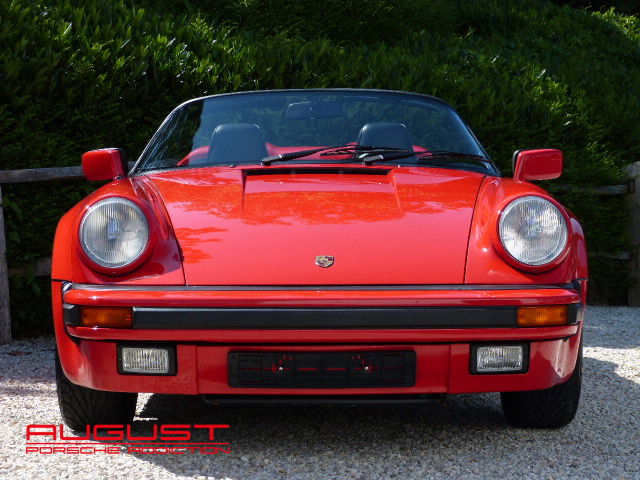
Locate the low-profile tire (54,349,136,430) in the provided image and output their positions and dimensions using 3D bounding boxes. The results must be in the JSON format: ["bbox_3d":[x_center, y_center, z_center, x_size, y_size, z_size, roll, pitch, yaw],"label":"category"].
[{"bbox_3d":[-0.719,0.308,5.300,0.215,0.630,0.630,0,1,-1],"label":"low-profile tire"}]

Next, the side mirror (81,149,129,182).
[{"bbox_3d":[-0.795,-0.278,6.020,0.185,0.120,0.100,0,1,-1],"label":"side mirror"}]

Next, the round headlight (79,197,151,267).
[{"bbox_3d":[-0.602,-0.022,4.780,0.210,0.220,0.140,0,1,-1],"label":"round headlight"}]

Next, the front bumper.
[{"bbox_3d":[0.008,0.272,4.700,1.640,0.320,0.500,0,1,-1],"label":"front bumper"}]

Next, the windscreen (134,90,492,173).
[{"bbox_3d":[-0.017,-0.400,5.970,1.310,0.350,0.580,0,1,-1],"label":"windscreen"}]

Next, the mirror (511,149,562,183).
[{"bbox_3d":[0.805,-0.278,6.020,0.185,0.120,0.100,0,1,-1],"label":"mirror"}]

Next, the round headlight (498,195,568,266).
[{"bbox_3d":[0.629,-0.026,4.790,0.210,0.220,0.140,0,1,-1],"label":"round headlight"}]

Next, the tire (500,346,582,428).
[{"bbox_3d":[0.713,0.304,5.310,0.215,0.630,0.630,0,1,-1],"label":"tire"}]

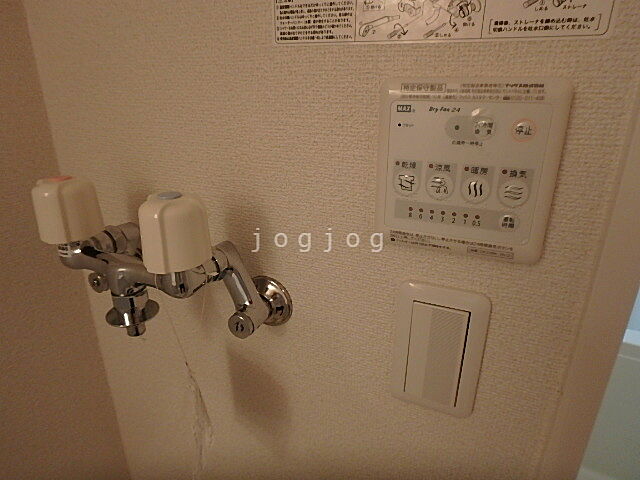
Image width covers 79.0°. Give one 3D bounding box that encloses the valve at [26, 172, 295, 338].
[{"bbox_3d":[-0.146,0.021,0.345,0.219,0.155,0.124,9,22,22],"label":"valve"}]

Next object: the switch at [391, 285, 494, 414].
[{"bbox_3d":[0.097,0.094,0.324,0.070,0.120,0.010,9,23,21],"label":"switch"}]

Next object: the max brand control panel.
[{"bbox_3d":[0.098,-0.047,0.270,0.117,0.119,0.017,9,22,22],"label":"max brand control panel"}]

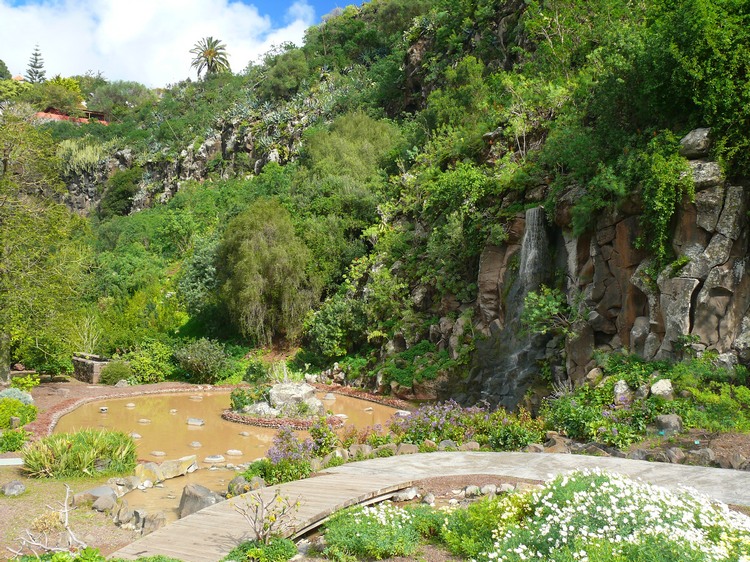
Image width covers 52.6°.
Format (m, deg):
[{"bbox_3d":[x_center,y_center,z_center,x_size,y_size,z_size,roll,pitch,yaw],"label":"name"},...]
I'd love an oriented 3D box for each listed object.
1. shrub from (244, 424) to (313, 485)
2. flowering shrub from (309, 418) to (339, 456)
[{"bbox_3d":[-1.560,2.760,12.250,1.150,0.880,0.950,0,2,0],"label":"shrub"},{"bbox_3d":[-0.890,2.740,13.100,0.550,0.720,0.520,0,2,0],"label":"flowering shrub"}]

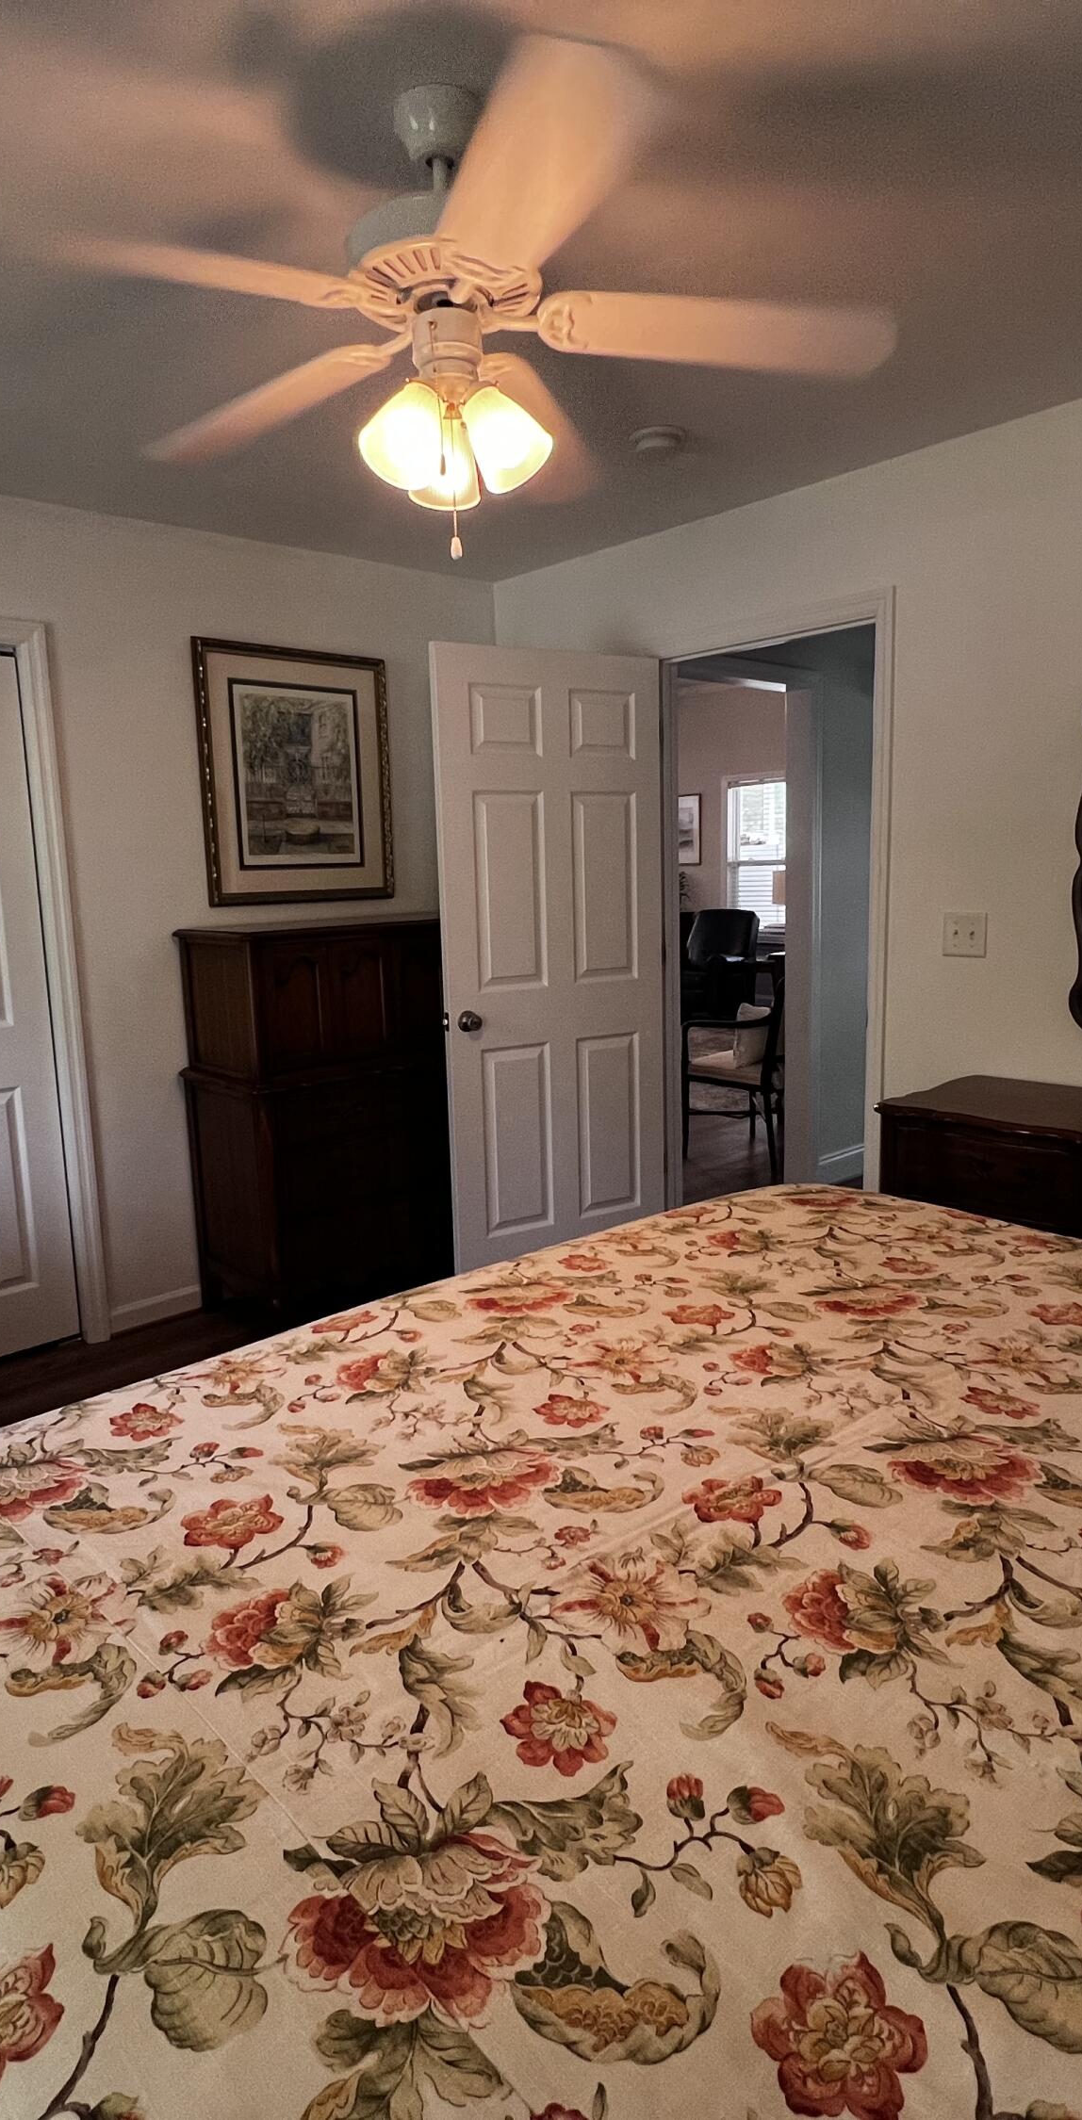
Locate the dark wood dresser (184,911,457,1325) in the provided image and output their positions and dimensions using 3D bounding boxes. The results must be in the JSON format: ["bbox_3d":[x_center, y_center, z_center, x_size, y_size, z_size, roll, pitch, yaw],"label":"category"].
[{"bbox_3d":[-0.603,0.199,3.533,0.945,1.293,0.555,-9,13,-38],"label":"dark wood dresser"}]

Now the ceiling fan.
[{"bbox_3d":[-0.138,-1.038,1.529,1.270,0.555,1.270,-9,13,-38],"label":"ceiling fan"}]

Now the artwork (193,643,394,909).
[{"bbox_3d":[-0.804,-0.935,3.542,0.675,0.815,0.035,-9,13,-38],"label":"artwork"}]

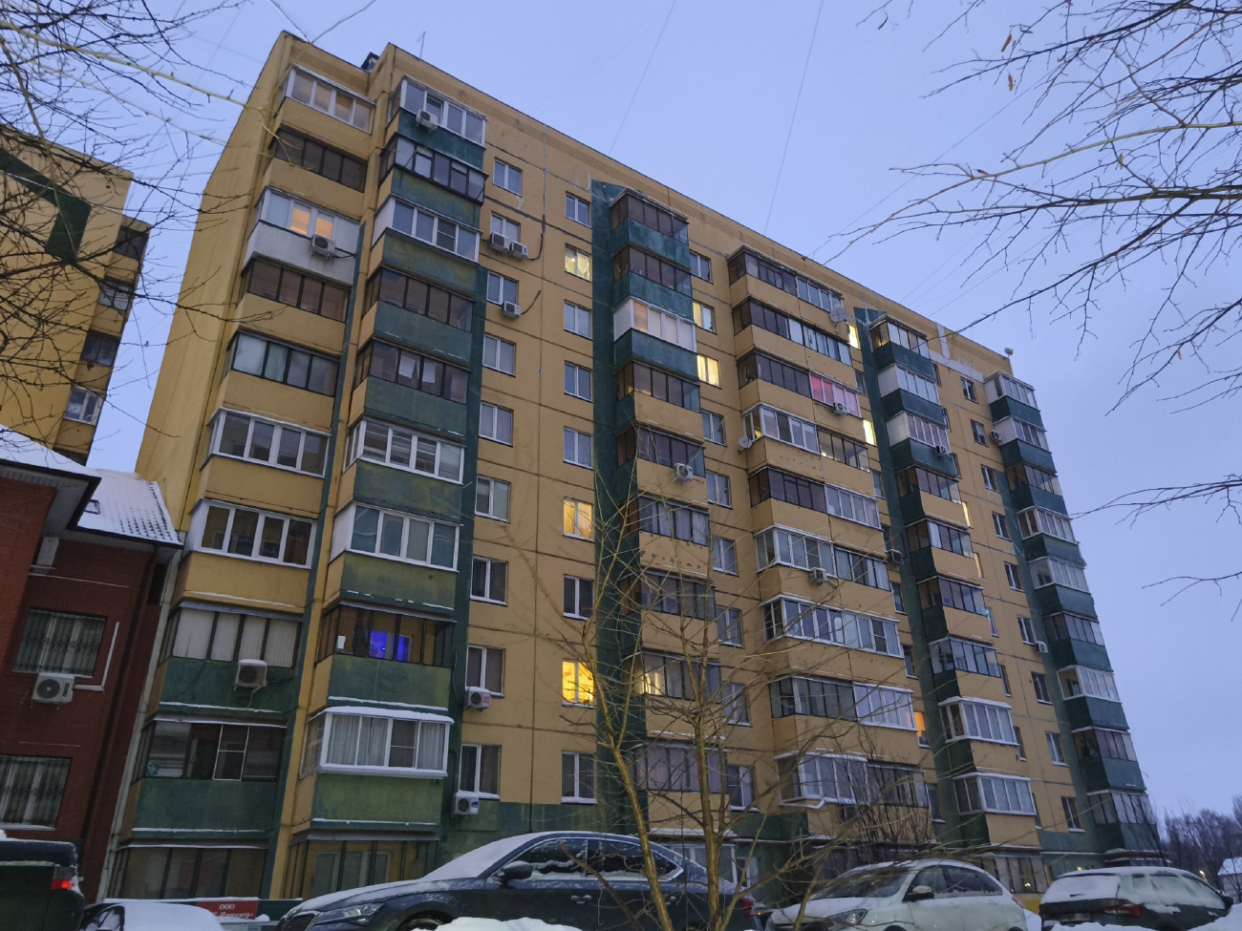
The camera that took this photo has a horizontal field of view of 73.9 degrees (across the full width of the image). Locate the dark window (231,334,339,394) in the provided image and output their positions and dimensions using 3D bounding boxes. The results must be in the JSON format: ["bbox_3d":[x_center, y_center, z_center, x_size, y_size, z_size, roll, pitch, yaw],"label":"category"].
[{"bbox_3d":[-10.604,-3.124,26.183,3.129,1.355,0.200,16,-32,-31],"label":"dark window"}]

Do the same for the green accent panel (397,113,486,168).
[{"bbox_3d":[-6.496,-11.785,30.133,3.250,1.200,0.150,16,-31,-32],"label":"green accent panel"}]

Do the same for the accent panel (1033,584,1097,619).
[{"bbox_3d":[23.250,7.277,43.070,3.395,1.365,1.075,17,-32,-31],"label":"accent panel"}]

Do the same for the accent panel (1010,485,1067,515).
[{"bbox_3d":[24.251,2.253,47.843,3.402,1.169,1.200,16,-32,-31],"label":"accent panel"}]

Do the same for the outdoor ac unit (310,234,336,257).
[{"bbox_3d":[-9.750,-7.131,27.067,0.719,0.546,0.283,16,-32,-31],"label":"outdoor ac unit"}]

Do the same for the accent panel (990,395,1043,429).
[{"bbox_3d":[23.869,-2.833,49.641,3.445,1.352,1.208,16,-32,-31],"label":"accent panel"}]

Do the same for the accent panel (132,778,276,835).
[{"bbox_3d":[-9.808,8.095,19.479,2.935,1.164,0.202,16,-32,-31],"label":"accent panel"}]

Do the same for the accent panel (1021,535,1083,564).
[{"bbox_3d":[23.139,4.682,44.151,3.398,1.280,1.162,16,-32,-31],"label":"accent panel"}]

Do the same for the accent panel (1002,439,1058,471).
[{"bbox_3d":[23.870,-0.247,48.305,3.390,1.436,1.173,16,-32,-31],"label":"accent panel"}]

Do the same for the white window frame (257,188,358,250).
[{"bbox_3d":[-10.815,-8.077,28.477,3.125,1.435,1.150,16,-31,-31],"label":"white window frame"}]

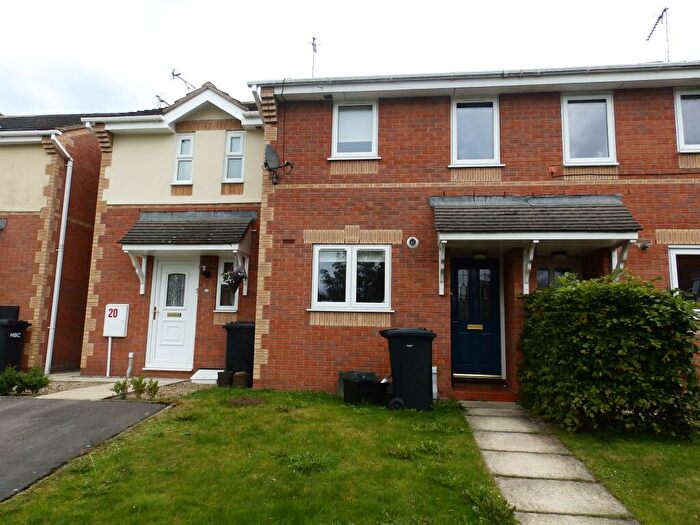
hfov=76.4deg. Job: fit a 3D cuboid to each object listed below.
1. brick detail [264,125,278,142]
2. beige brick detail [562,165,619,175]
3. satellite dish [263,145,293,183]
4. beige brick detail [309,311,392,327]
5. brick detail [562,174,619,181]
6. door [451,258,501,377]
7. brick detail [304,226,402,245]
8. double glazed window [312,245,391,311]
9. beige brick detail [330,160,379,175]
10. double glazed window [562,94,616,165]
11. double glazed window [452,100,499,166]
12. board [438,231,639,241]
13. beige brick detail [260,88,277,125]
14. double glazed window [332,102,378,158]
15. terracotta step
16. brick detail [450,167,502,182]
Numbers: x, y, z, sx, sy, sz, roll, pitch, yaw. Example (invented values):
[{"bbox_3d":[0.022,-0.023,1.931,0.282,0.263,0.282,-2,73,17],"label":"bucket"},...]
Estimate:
[{"bbox_3d":[-1.305,-2.147,7.418,0.227,0.275,0.100,0,-7,7],"label":"brick detail"},{"bbox_3d":[3.643,-1.356,6.768,0.775,0.215,0.100,0,-6,7],"label":"beige brick detail"},{"bbox_3d":[-1.131,-1.568,7.104,0.470,0.610,0.420,-1,-7,23],"label":"satellite dish"},{"bbox_3d":[0.005,0.879,6.958,1.265,0.215,0.100,0,-6,7],"label":"beige brick detail"},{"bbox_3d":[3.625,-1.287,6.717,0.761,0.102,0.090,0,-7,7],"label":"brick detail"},{"bbox_3d":[2.049,0.863,7.187,0.760,1.905,0.070,0,-7,7],"label":"door"},{"bbox_3d":[0.041,-0.441,7.103,1.575,0.300,0.100,0,-6,7],"label":"brick detail"},{"bbox_3d":[0.035,0.245,6.977,1.245,1.012,0.090,0,-7,7],"label":"double glazed window"},{"bbox_3d":[0.080,-1.510,7.168,0.749,0.206,0.090,0,-7,7],"label":"beige brick detail"},{"bbox_3d":[3.650,-2.038,6.849,0.755,1.130,0.080,0,-6,7],"label":"double glazed window"},{"bbox_3d":[1.977,-2.069,7.056,0.750,1.140,0.080,0,-6,7],"label":"double glazed window"},{"bbox_3d":[2.549,-0.362,6.105,2.622,0.108,0.025,0,-6,7],"label":"board"},{"bbox_3d":[-1.318,-2.574,7.291,0.227,0.510,0.270,0,-7,7],"label":"beige brick detail"},{"bbox_3d":[0.099,-2.140,7.270,0.746,0.930,0.090,0,-7,7],"label":"double glazed window"},{"bbox_3d":[2.017,1.989,6.817,0.930,0.130,0.700,0,-6,7],"label":"terracotta step"},{"bbox_3d":[1.959,-1.349,6.923,0.747,0.218,0.090,0,-7,7],"label":"brick detail"}]

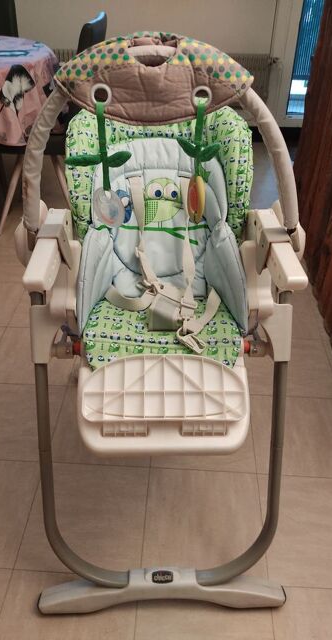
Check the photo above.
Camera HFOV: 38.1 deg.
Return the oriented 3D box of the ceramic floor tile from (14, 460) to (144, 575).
[{"bbox_3d":[-0.202,0.511,1.255,0.302,0.010,0.302,2,38,2],"label":"ceramic floor tile"}]

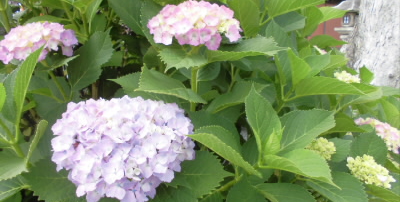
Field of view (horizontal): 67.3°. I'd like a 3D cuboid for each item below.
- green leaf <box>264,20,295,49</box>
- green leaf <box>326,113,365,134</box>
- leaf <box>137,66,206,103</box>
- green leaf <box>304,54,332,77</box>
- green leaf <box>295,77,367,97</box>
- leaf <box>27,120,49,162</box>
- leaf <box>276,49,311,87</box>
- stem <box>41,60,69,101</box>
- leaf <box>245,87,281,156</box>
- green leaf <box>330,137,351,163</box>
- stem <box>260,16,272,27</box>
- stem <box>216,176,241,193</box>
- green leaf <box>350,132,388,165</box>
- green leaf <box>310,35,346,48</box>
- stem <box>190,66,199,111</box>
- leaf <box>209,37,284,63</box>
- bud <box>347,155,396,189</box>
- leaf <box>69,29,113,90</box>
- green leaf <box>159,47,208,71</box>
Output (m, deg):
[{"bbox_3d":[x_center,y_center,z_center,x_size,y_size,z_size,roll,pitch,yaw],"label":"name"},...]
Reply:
[{"bbox_3d":[0.180,-0.148,0.680,0.065,0.020,0.085,-27,56,-8],"label":"green leaf"},{"bbox_3d":[0.297,0.047,0.620,0.095,0.028,0.055,18,-11,6],"label":"green leaf"},{"bbox_3d":[-0.049,-0.029,0.520,0.118,0.030,0.065,13,41,6],"label":"leaf"},{"bbox_3d":[0.289,-0.087,0.740,0.075,0.020,0.055,-36,52,-15],"label":"green leaf"},{"bbox_3d":[0.263,-0.026,0.620,0.145,0.037,0.070,0,-18,6],"label":"green leaf"},{"bbox_3d":[-0.225,0.057,0.420,0.018,0.068,0.040,29,-15,-8],"label":"leaf"},{"bbox_3d":[0.180,-0.063,0.580,0.066,0.078,0.045,0,11,0],"label":"leaf"},{"bbox_3d":[-0.284,-0.038,0.590,0.010,0.090,0.010,-30,6,0],"label":"stem"},{"bbox_3d":[0.096,0.031,0.460,0.055,0.105,0.030,-6,-12,-7],"label":"leaf"},{"bbox_3d":[0.279,0.099,0.600,0.046,0.052,0.030,-1,11,-6],"label":"green leaf"},{"bbox_3d":[0.141,-0.169,0.640,0.032,0.008,0.008,-38,0,9],"label":"stem"},{"bbox_3d":[0.044,0.128,0.460,0.047,0.010,0.010,-36,0,6],"label":"stem"},{"bbox_3d":[0.348,0.096,0.620,0.070,0.025,0.085,-25,63,-22],"label":"green leaf"},{"bbox_3d":[0.376,-0.174,0.880,0.110,0.025,0.060,10,18,11],"label":"green leaf"},{"bbox_3d":[-0.010,-0.023,0.550,0.011,0.088,0.011,0,11,0],"label":"stem"},{"bbox_3d":[0.080,-0.101,0.580,0.145,0.035,0.085,0,18,-3],"label":"leaf"},{"bbox_3d":[0.320,0.133,0.560,0.080,0.045,0.075,22,21,-1],"label":"bud"},{"bbox_3d":[-0.217,-0.079,0.600,0.072,0.145,0.030,35,3,8],"label":"leaf"},{"bbox_3d":[-0.031,-0.073,0.530,0.075,0.025,0.090,12,27,25],"label":"green leaf"}]

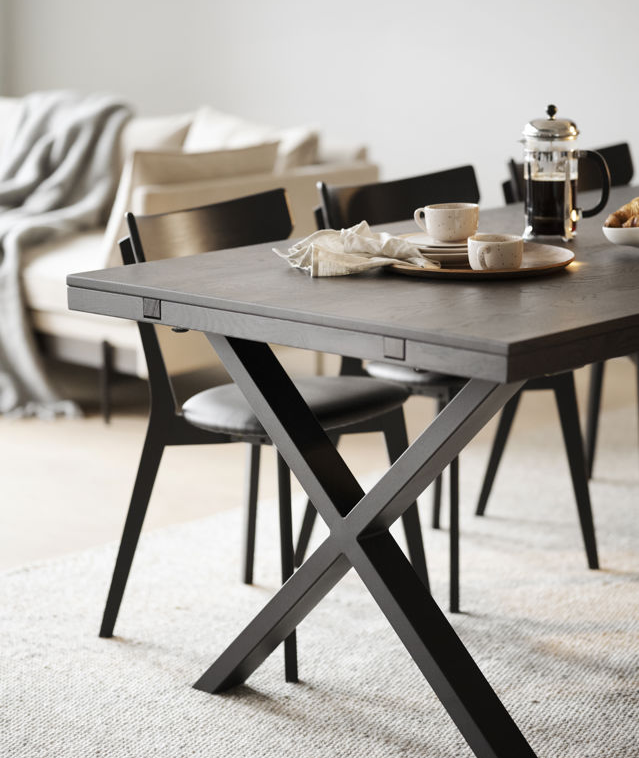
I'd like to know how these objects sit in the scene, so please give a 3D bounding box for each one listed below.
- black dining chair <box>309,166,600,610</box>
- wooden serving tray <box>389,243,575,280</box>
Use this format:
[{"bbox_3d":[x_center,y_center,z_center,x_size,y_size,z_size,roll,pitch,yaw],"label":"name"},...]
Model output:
[{"bbox_3d":[0.262,-0.006,4.657,0.475,0.820,0.485,-11,16,-43],"label":"black dining chair"},{"bbox_3d":[0.251,-0.201,3.867,0.374,0.020,0.374,0,12,4],"label":"wooden serving tray"}]

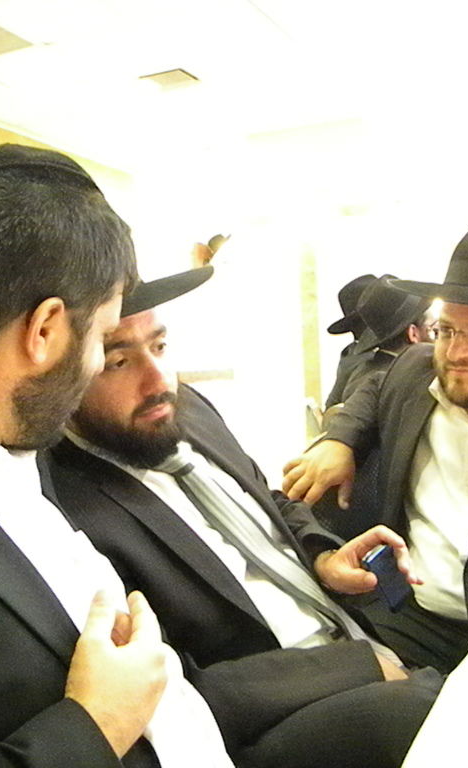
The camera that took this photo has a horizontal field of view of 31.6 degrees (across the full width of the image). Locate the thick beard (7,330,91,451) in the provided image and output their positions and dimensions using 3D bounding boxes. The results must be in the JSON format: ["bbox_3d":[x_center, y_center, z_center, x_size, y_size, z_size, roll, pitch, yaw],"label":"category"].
[{"bbox_3d":[-0.186,0.008,0.860,0.110,0.135,0.140,7,-4,-41],"label":"thick beard"}]

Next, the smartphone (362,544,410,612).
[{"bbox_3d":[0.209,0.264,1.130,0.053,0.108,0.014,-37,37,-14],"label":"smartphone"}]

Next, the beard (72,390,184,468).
[{"bbox_3d":[-0.130,0.054,1.030,0.145,0.115,0.110,-10,-8,-43],"label":"beard"}]

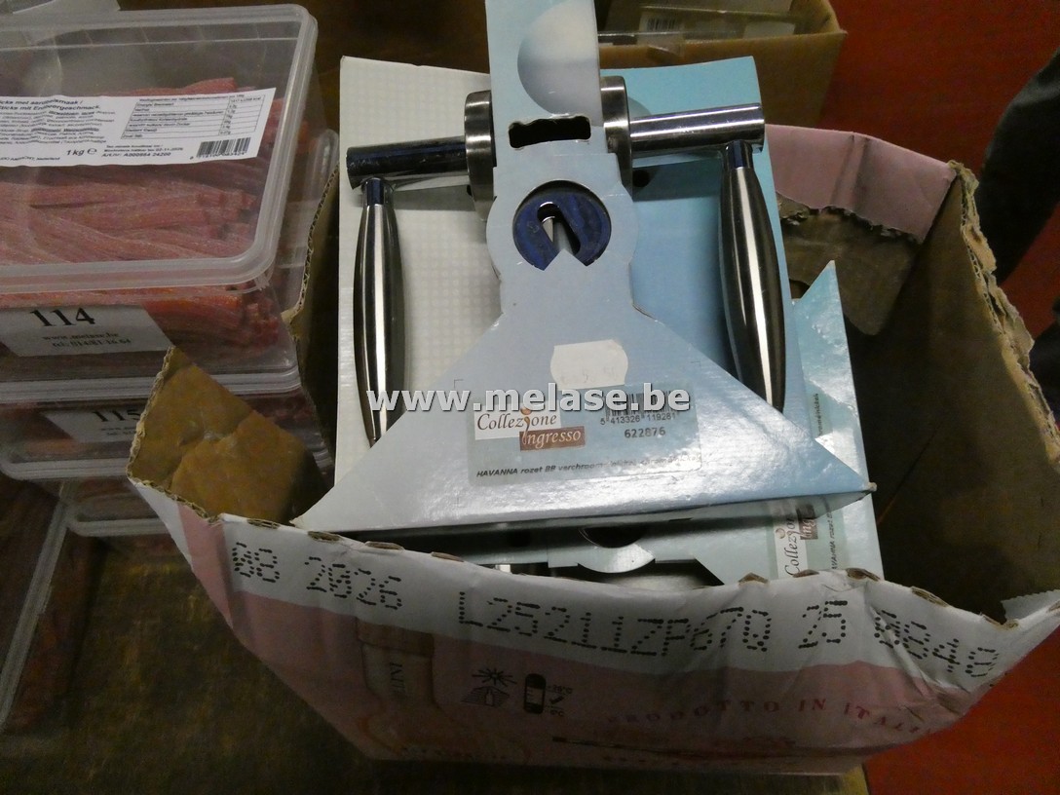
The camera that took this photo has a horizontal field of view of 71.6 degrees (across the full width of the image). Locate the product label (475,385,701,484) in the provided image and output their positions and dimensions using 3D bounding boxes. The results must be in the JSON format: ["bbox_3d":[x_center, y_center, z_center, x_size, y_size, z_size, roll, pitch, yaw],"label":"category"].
[{"bbox_3d":[0.018,0.012,0.251,0.078,0.001,0.031,-4,76,3],"label":"product label"}]

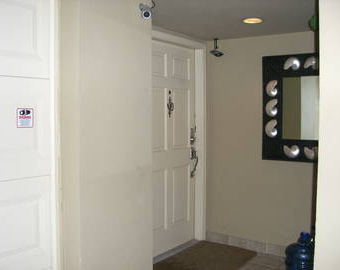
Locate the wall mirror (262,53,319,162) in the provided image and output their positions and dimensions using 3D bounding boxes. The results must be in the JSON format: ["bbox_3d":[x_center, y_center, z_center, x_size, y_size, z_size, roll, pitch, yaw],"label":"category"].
[{"bbox_3d":[1.270,-0.233,3.473,0.970,0.970,0.040,2,4,36],"label":"wall mirror"}]

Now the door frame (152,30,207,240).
[{"bbox_3d":[0.040,0.111,3.775,0.135,2.080,1.010,2,4,36],"label":"door frame"}]

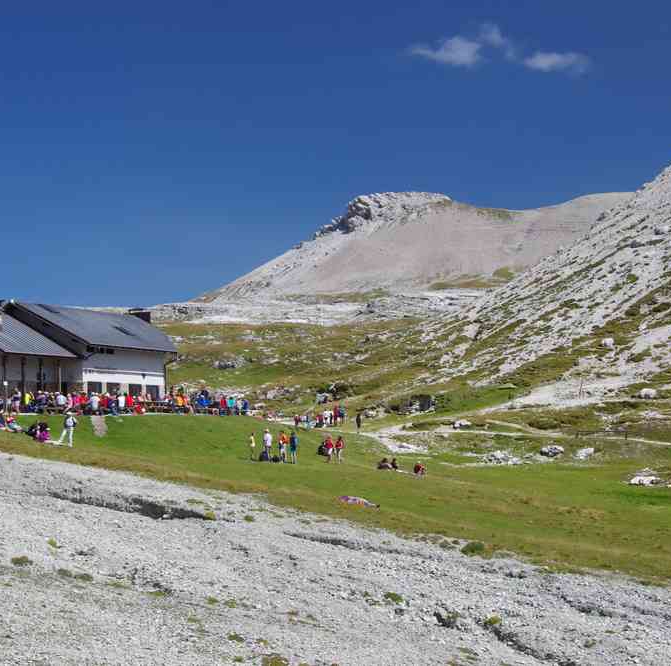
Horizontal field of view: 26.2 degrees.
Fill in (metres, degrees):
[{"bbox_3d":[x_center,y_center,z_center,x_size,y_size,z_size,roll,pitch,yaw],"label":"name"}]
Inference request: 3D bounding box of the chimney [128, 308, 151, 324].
[{"bbox_3d":[-15.882,-1.333,118.000,1.850,1.250,0.800,-2,-5,37],"label":"chimney"}]

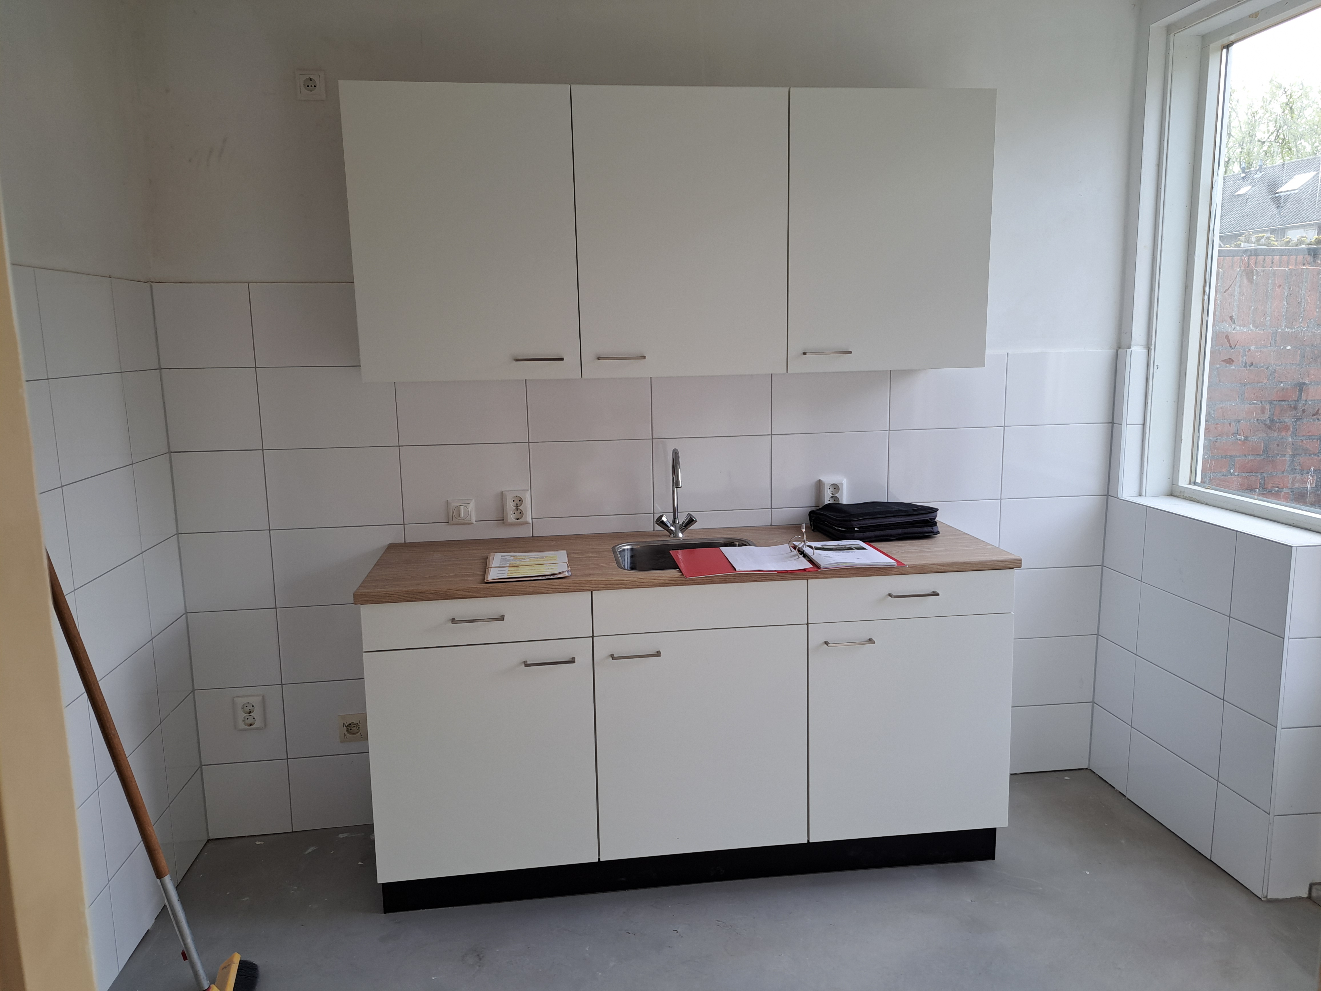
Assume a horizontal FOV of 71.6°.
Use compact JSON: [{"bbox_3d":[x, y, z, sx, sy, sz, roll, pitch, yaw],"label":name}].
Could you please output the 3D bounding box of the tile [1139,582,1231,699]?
[{"bbox_3d":[1.626,0.443,2.855,0.010,0.250,0.400,-2,9,-7],"label":"tile"}]

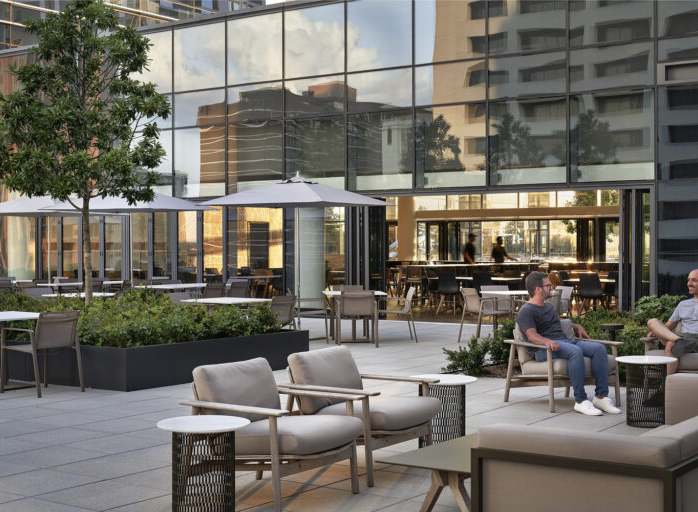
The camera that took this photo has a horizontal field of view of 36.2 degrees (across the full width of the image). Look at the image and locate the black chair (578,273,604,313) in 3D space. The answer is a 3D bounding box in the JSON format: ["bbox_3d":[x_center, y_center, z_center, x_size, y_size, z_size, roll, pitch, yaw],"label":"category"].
[{"bbox_3d":[5.078,0.790,22.400,0.490,0.830,0.530,0,1,28],"label":"black chair"}]

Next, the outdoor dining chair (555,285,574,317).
[{"bbox_3d":[3.430,0.958,17.990,0.610,0.855,0.580,0,0,-18],"label":"outdoor dining chair"}]

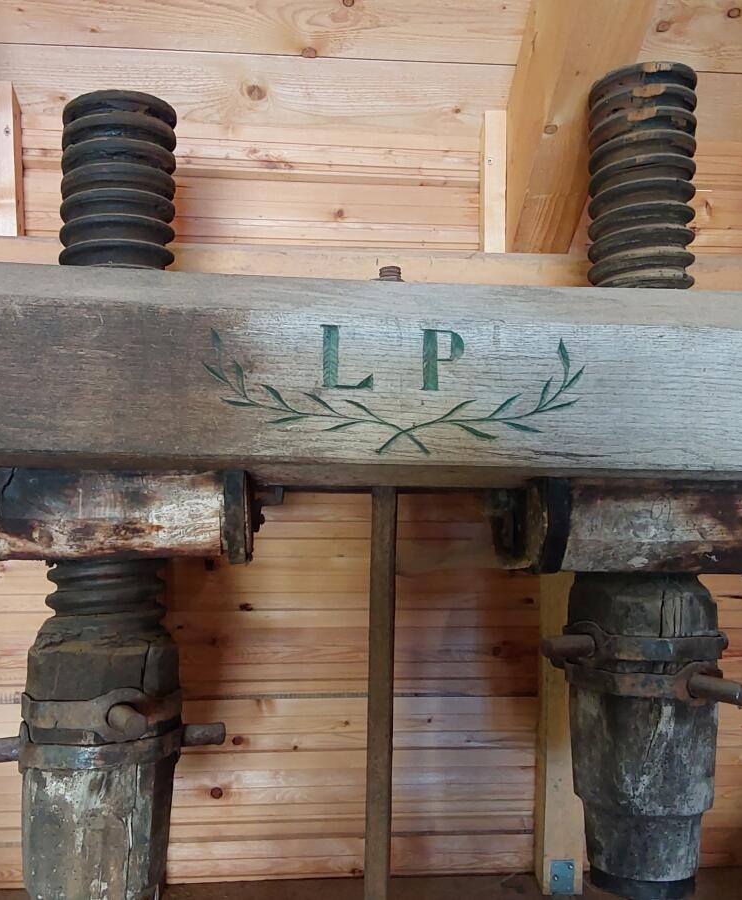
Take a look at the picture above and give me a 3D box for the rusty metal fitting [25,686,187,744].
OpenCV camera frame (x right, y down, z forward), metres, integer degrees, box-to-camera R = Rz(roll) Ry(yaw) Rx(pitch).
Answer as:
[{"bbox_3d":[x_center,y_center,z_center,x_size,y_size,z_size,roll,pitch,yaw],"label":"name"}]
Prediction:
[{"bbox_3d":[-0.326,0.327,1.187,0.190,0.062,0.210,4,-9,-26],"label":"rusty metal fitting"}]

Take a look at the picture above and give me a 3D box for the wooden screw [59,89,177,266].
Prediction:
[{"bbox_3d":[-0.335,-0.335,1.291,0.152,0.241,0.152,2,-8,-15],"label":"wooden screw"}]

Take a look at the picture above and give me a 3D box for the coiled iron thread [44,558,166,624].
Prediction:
[{"bbox_3d":[-0.332,0.175,1.219,0.149,0.080,0.149,2,-8,-15],"label":"coiled iron thread"}]

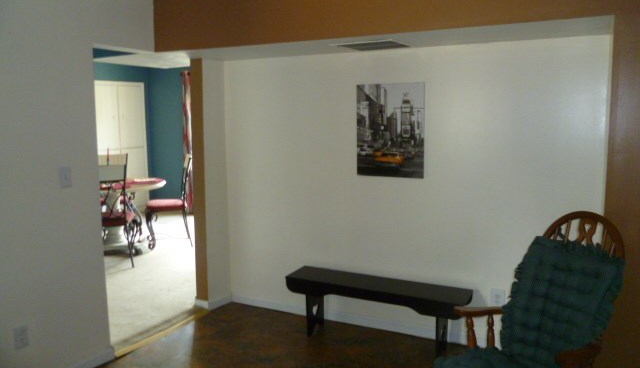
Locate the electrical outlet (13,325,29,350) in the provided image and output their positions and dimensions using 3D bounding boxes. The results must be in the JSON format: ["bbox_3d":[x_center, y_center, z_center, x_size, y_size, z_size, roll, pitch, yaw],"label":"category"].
[{"bbox_3d":[-1.605,0.830,2.793,0.010,0.116,0.074,3,8,27],"label":"electrical outlet"}]

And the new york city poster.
[{"bbox_3d":[0.484,-0.370,3.610,0.493,0.649,0.025,3,8,27],"label":"new york city poster"}]

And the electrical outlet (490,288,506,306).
[{"bbox_3d":[1.169,0.751,3.403,0.074,0.116,0.010,3,8,27],"label":"electrical outlet"}]

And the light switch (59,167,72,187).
[{"bbox_3d":[-1.459,-0.037,2.980,0.010,0.116,0.074,3,8,27],"label":"light switch"}]

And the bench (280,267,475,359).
[{"bbox_3d":[0.378,0.894,3.560,1.247,0.425,0.331,3,8,27],"label":"bench"}]

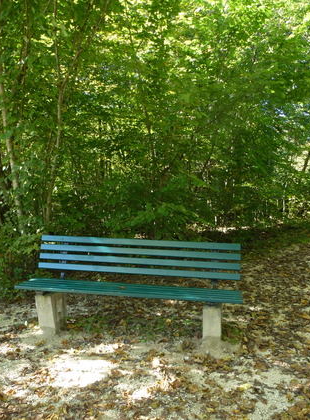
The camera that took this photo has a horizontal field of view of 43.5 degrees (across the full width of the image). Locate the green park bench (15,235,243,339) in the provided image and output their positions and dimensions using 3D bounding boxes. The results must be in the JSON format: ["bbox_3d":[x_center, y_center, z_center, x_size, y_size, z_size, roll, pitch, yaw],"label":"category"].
[{"bbox_3d":[-0.213,0.695,3.530,1.950,0.765,0.590,2,7,10],"label":"green park bench"}]

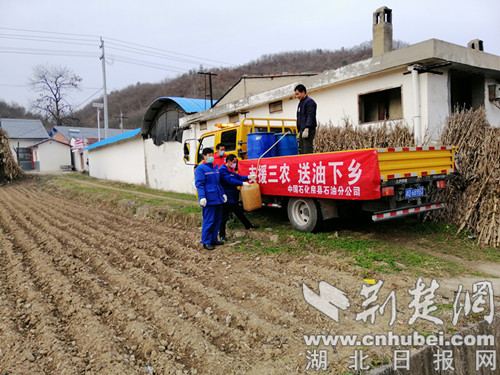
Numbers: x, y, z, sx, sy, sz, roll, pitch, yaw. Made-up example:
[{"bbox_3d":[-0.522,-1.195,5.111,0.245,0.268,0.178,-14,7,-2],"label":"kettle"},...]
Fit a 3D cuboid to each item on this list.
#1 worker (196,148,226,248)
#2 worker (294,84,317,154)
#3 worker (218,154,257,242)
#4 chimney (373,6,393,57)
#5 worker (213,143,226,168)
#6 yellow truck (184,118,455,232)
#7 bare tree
[{"bbox_3d":[-0.660,0.203,6.350,0.520,1.710,0.340,-4,3,-27],"label":"worker"},{"bbox_3d":[1.023,-1.005,6.800,0.340,1.720,0.460,-4,3,-27],"label":"worker"},{"bbox_3d":[-0.208,0.181,6.800,0.640,1.560,0.480,-1,3,24],"label":"worker"},{"bbox_3d":[4.315,-4.922,12.200,0.420,1.800,0.420,-5,4,-34],"label":"chimney"},{"bbox_3d":[-0.593,-0.106,7.950,0.500,1.680,0.330,-4,3,-20],"label":"worker"},{"bbox_3d":[0.946,-0.395,8.086,2.120,2.180,5.750,-5,4,-36],"label":"yellow truck"},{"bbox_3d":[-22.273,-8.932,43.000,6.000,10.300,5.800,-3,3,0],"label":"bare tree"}]

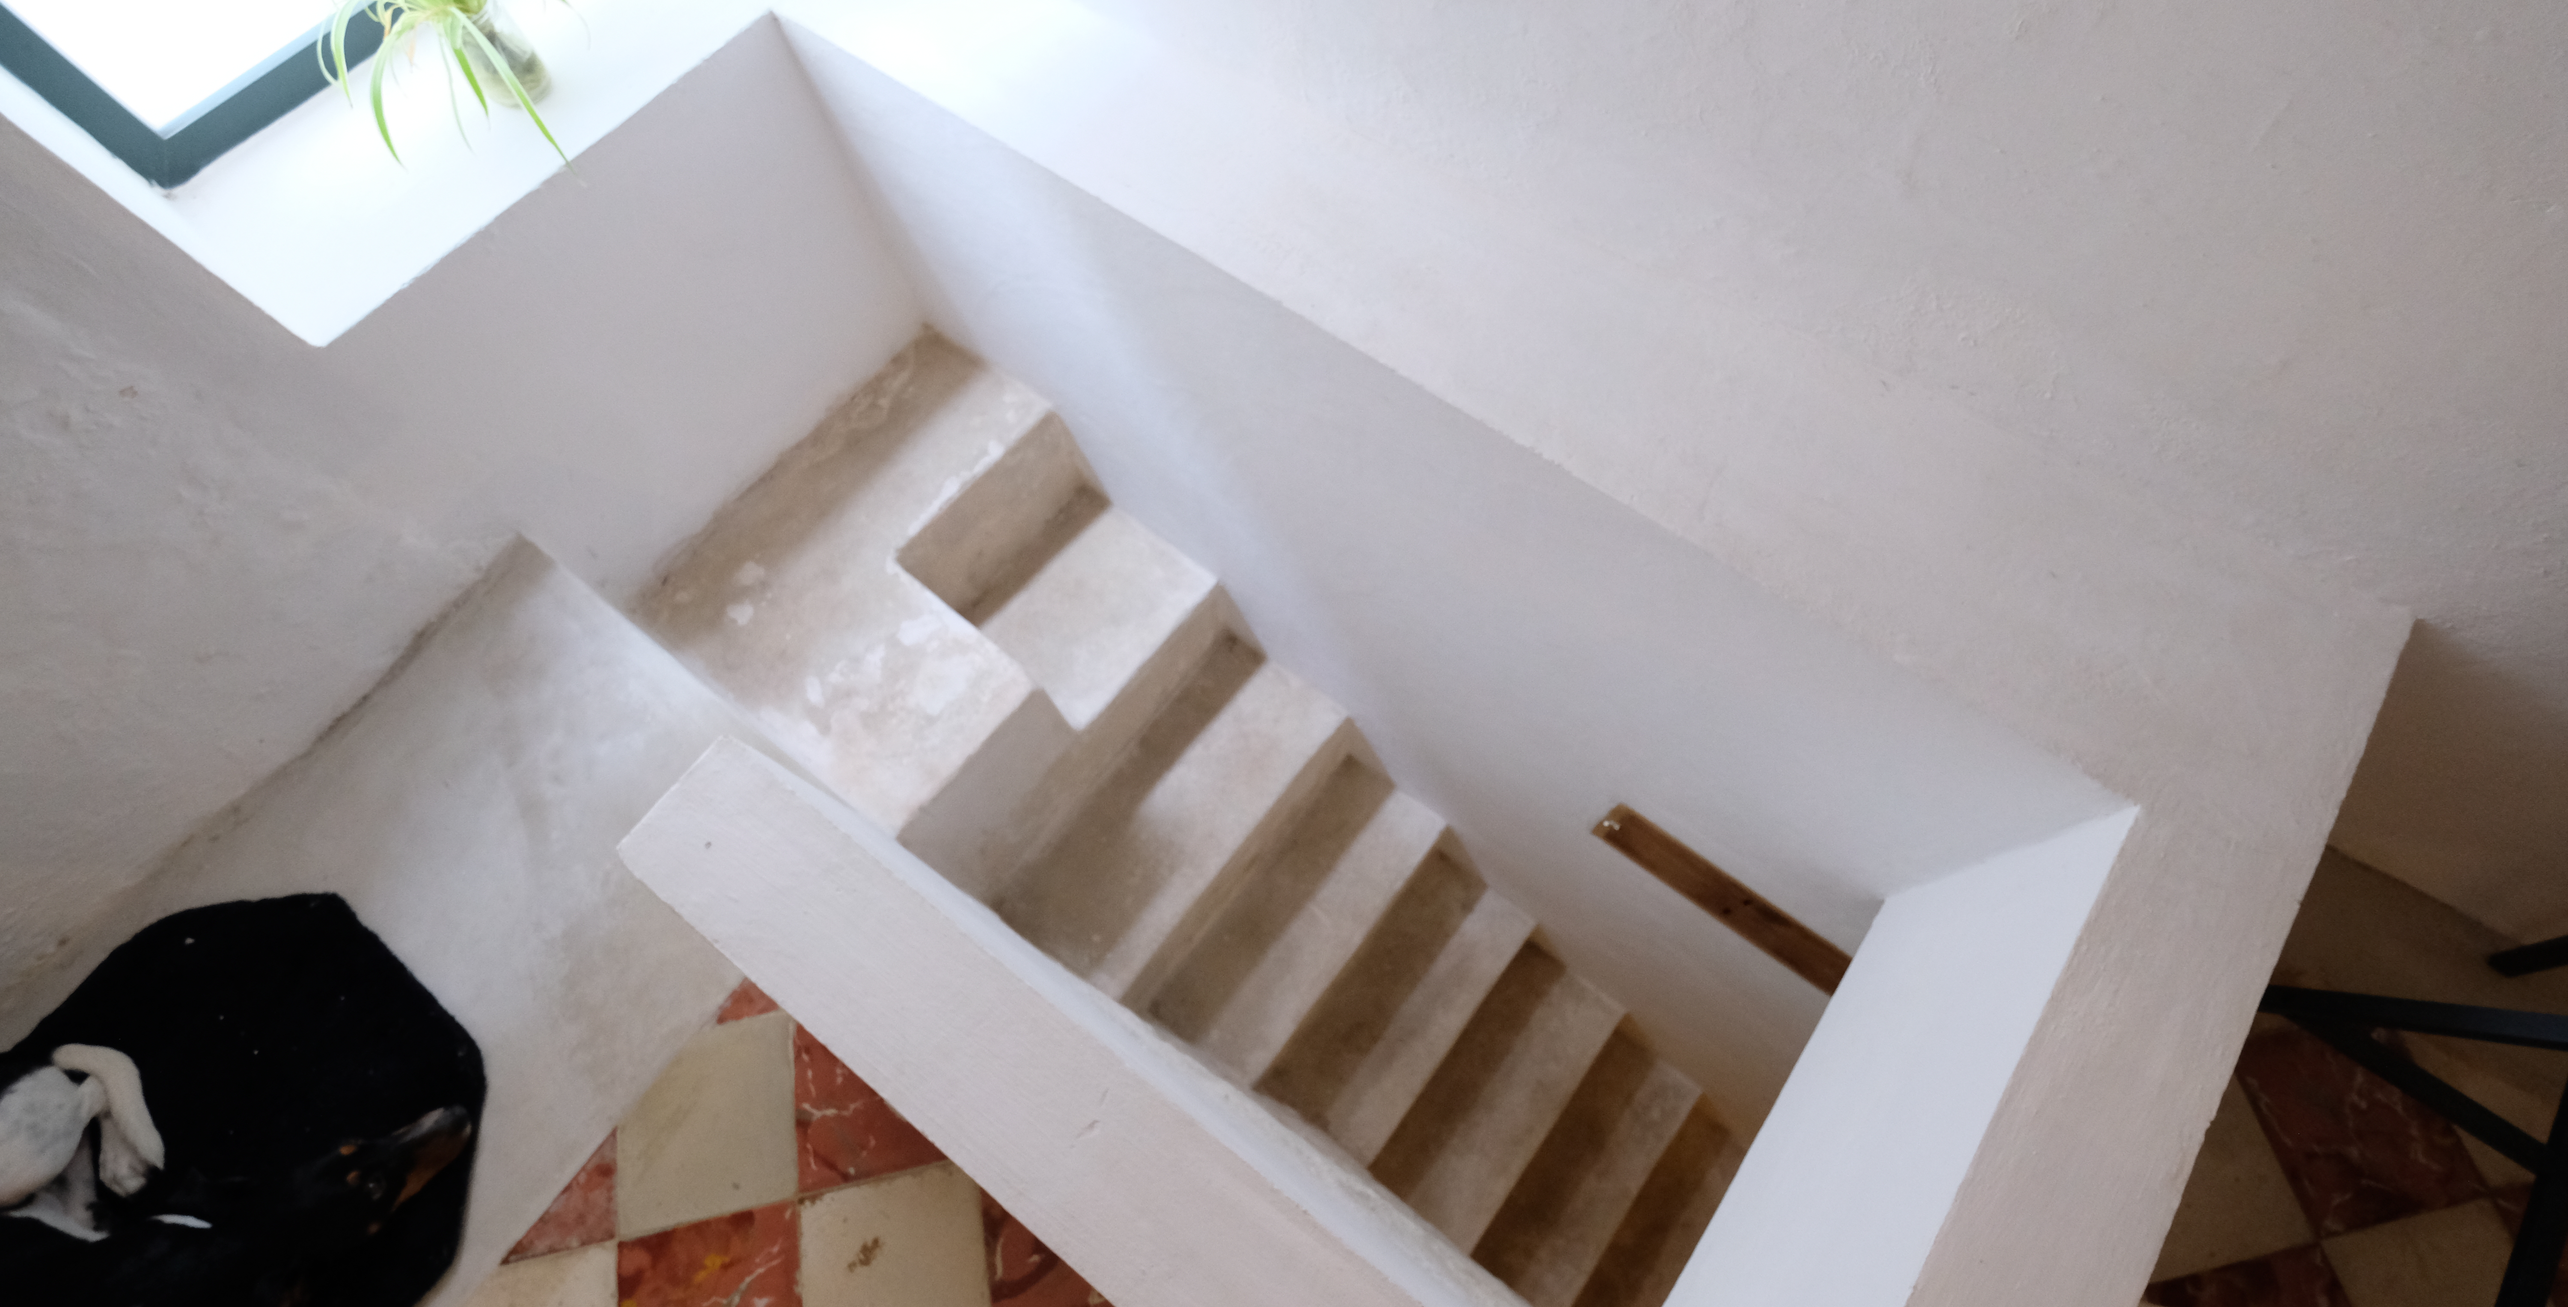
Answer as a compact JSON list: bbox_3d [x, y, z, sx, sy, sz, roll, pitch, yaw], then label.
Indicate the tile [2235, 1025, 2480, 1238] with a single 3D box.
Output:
[{"bbox_3d":[1.181,0.516,1.188,0.200,0.010,0.200,-12,69,-3],"label":"tile"}]

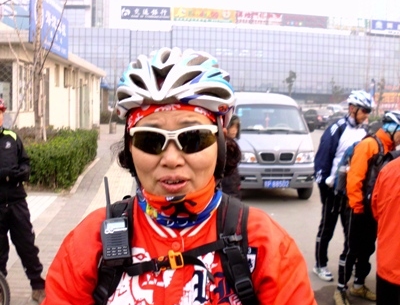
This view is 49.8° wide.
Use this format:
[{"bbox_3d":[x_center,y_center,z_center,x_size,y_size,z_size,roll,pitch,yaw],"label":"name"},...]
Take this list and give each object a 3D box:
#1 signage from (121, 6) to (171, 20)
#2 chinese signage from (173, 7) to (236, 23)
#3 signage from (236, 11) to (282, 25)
[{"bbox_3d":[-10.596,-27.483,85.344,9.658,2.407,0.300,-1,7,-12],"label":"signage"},{"bbox_3d":[1.081,-27.770,87.725,13.094,2.630,0.300,-1,7,-12],"label":"chinese signage"},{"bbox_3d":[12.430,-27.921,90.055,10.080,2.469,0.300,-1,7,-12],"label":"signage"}]

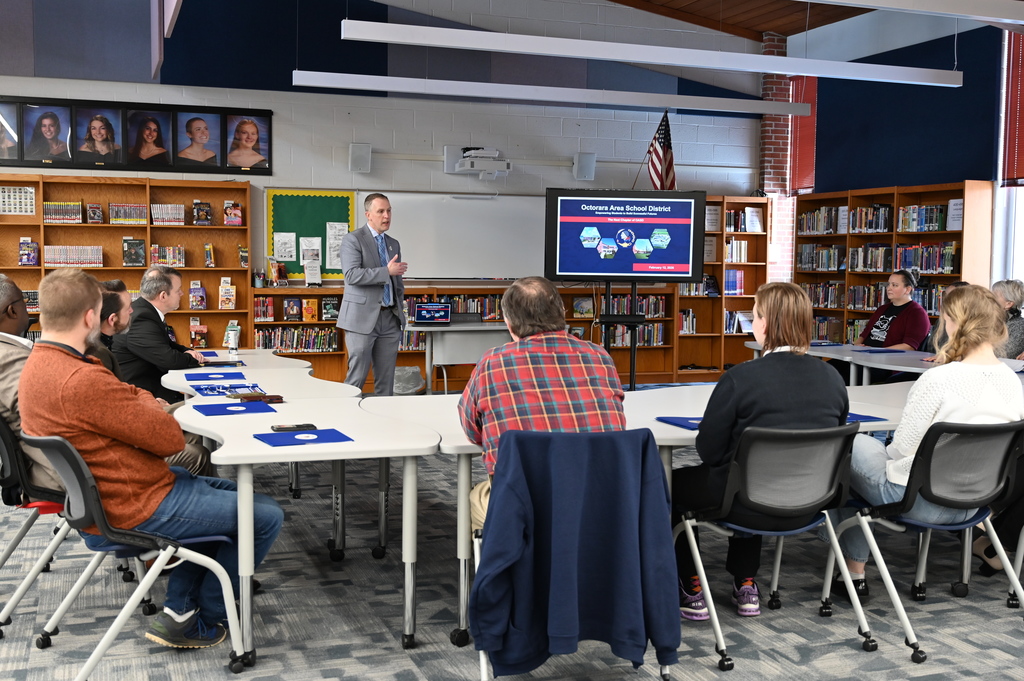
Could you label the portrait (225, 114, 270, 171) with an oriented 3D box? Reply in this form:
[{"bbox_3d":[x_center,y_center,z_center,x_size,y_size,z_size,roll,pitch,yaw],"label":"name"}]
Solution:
[{"bbox_3d":[-2.579,-1.940,10.531,0.425,0.535,0.040,-1,5,-19],"label":"portrait"}]

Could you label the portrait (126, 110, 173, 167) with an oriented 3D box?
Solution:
[{"bbox_3d":[-3.437,-1.915,10.239,0.425,0.535,0.040,-1,5,-19],"label":"portrait"}]

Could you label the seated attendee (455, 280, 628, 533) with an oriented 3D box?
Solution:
[{"bbox_3d":[0.066,0.454,3.774,0.560,1.340,0.740,-1,5,-19],"label":"seated attendee"}]

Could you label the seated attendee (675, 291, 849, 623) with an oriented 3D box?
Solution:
[{"bbox_3d":[0.866,0.443,4.122,0.600,1.325,0.720,-1,5,-23],"label":"seated attendee"}]

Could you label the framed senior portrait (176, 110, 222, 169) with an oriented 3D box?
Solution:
[{"bbox_3d":[-3.009,-1.933,10.384,0.425,0.535,0.040,-1,5,-19],"label":"framed senior portrait"}]

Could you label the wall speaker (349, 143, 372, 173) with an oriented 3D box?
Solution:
[{"bbox_3d":[-1.495,-1.800,10.680,0.210,0.275,0.180,-1,17,-19],"label":"wall speaker"}]

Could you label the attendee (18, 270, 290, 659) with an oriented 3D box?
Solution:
[{"bbox_3d":[-1.204,0.419,3.714,0.870,1.325,0.540,-2,5,-29],"label":"attendee"}]

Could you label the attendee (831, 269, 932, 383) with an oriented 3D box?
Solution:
[{"bbox_3d":[2.798,0.120,8.164,0.820,1.310,0.540,-1,5,-19],"label":"attendee"}]

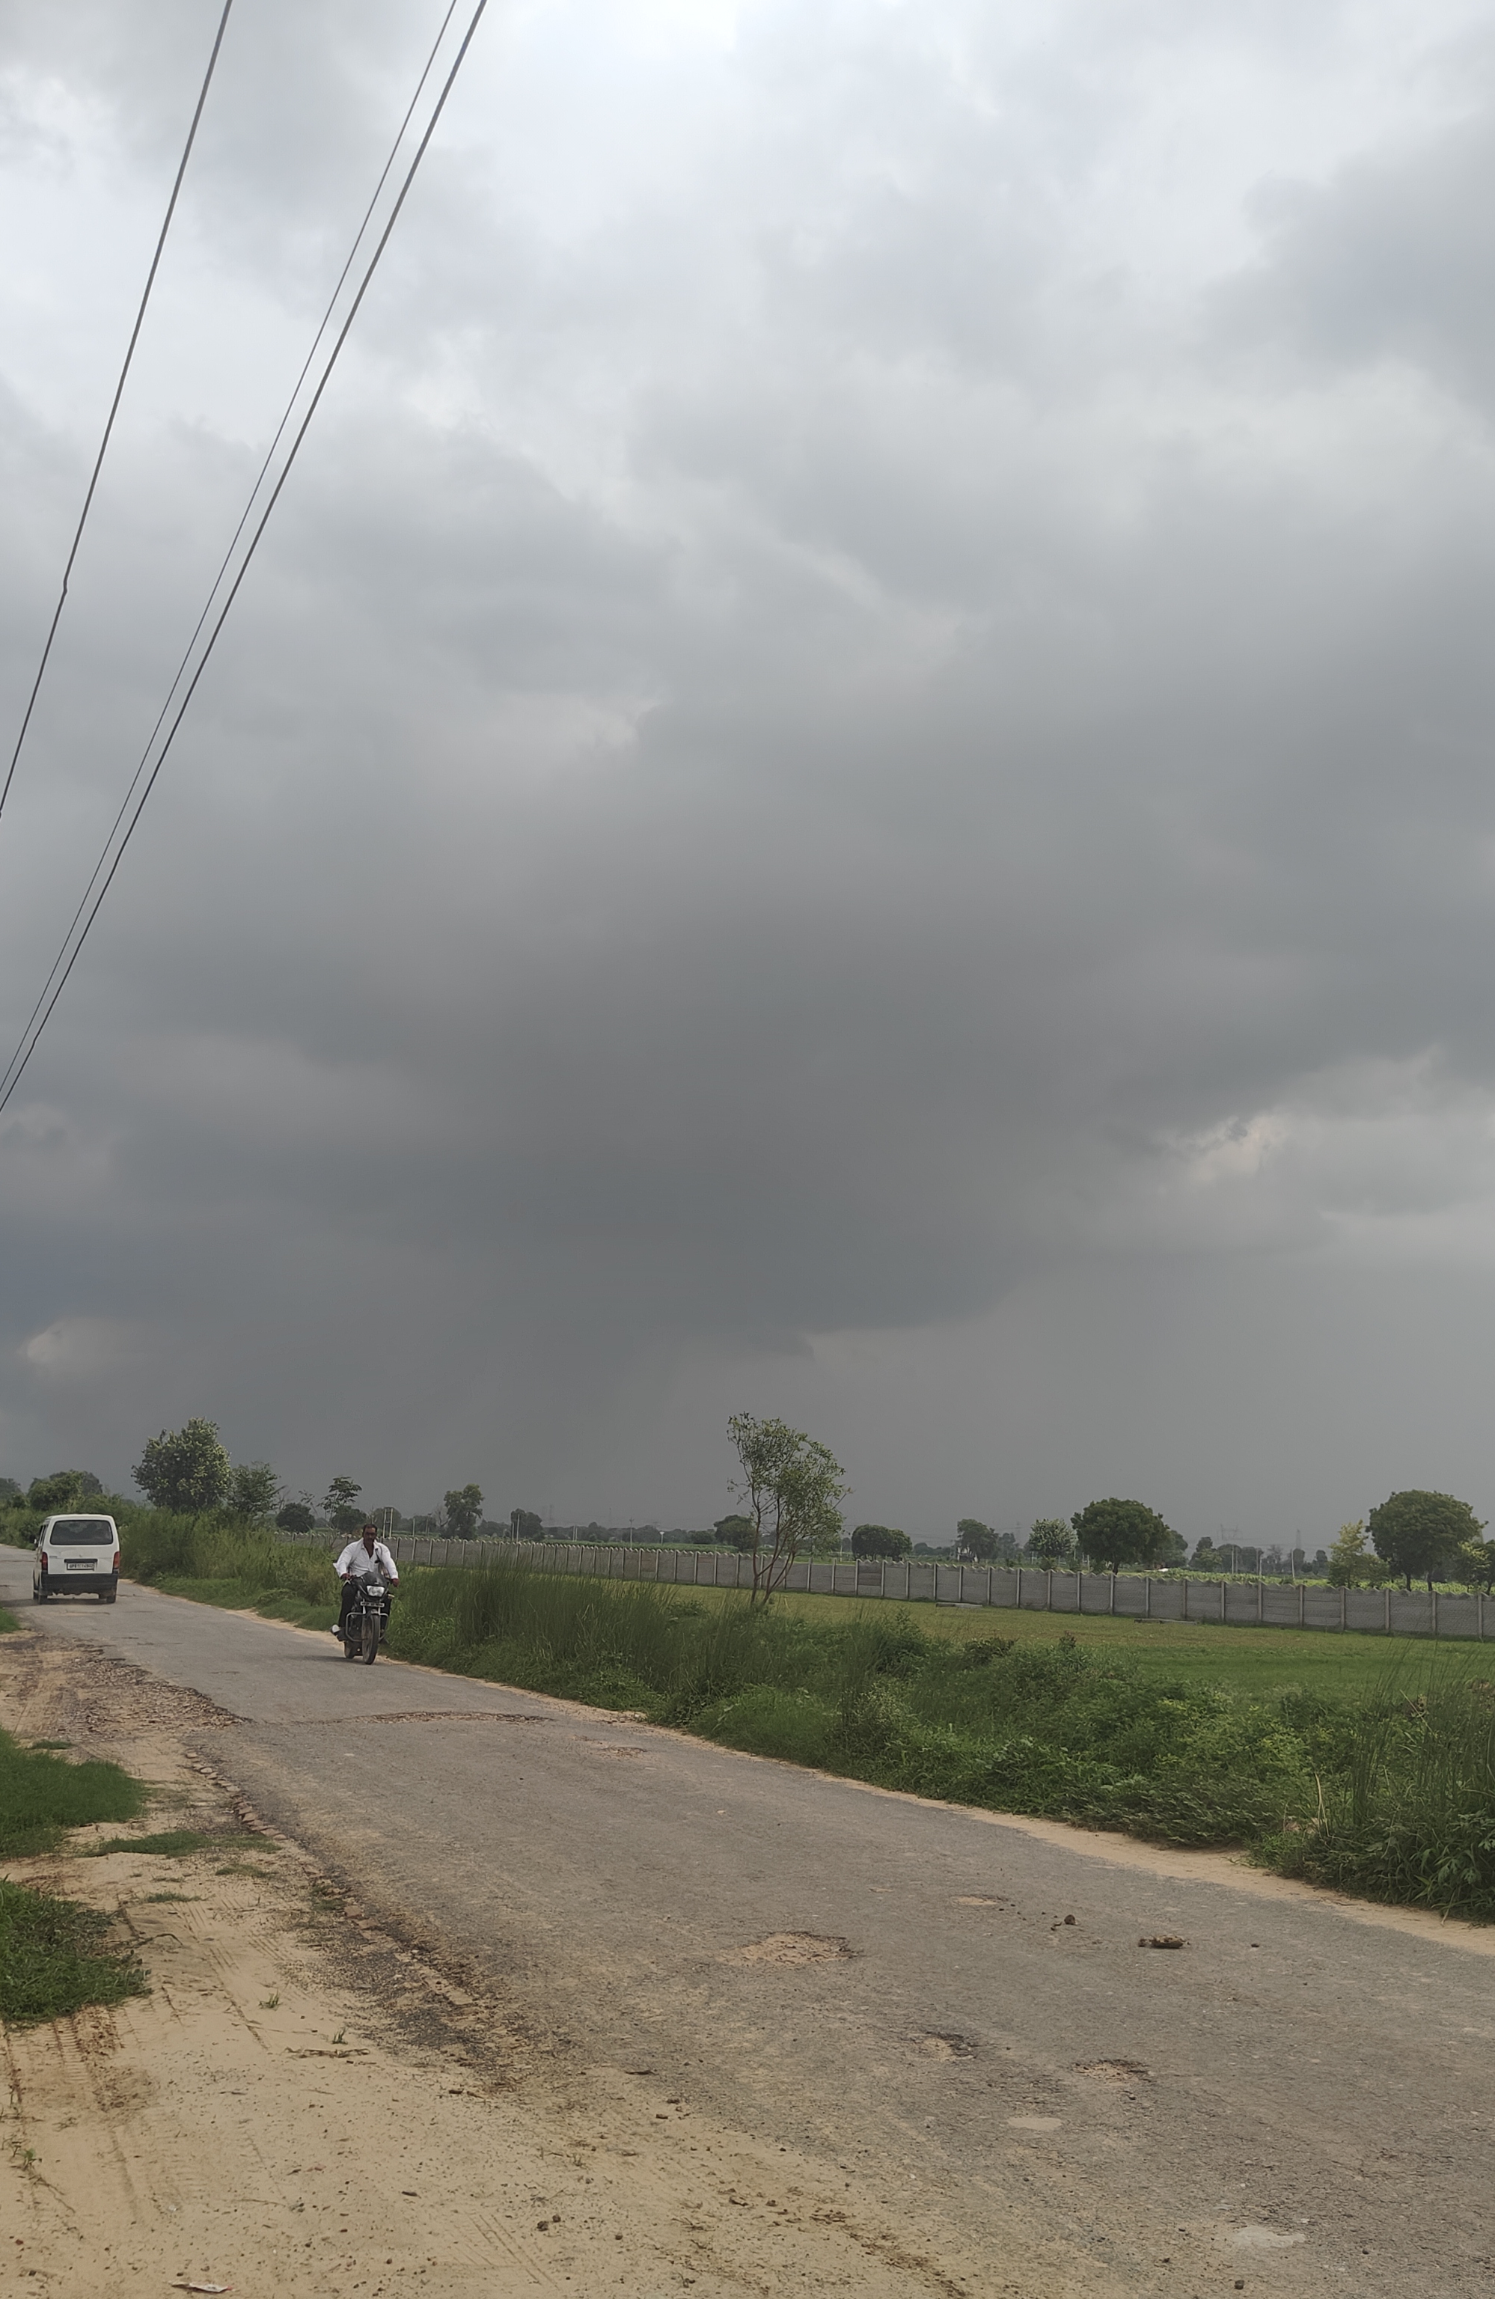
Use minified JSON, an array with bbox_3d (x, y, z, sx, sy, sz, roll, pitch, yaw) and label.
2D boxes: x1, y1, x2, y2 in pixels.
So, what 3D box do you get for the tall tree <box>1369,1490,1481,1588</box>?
[{"bbox_3d":[47.897,27.872,149.926,7.869,7.806,7.869,-1,-11,18],"label":"tall tree"}]

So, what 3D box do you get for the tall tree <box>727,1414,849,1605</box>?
[{"bbox_3d":[0.948,8.680,49.963,2.787,4.840,2.787,2,-10,2],"label":"tall tree"}]

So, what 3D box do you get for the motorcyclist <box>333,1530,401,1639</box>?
[{"bbox_3d":[-4.643,5.303,26.000,0.720,1.360,0.750,7,-11,-21],"label":"motorcyclist"}]

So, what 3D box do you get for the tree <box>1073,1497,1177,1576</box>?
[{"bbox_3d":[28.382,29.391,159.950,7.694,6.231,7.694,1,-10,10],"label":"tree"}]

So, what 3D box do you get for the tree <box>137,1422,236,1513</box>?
[{"bbox_3d":[-22.549,13.565,84.833,3.809,5.548,3.809,5,-11,-14],"label":"tree"}]

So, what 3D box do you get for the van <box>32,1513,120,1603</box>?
[{"bbox_3d":[-14.369,8.728,45.512,1.475,1.800,3.675,7,-11,-21],"label":"van"}]

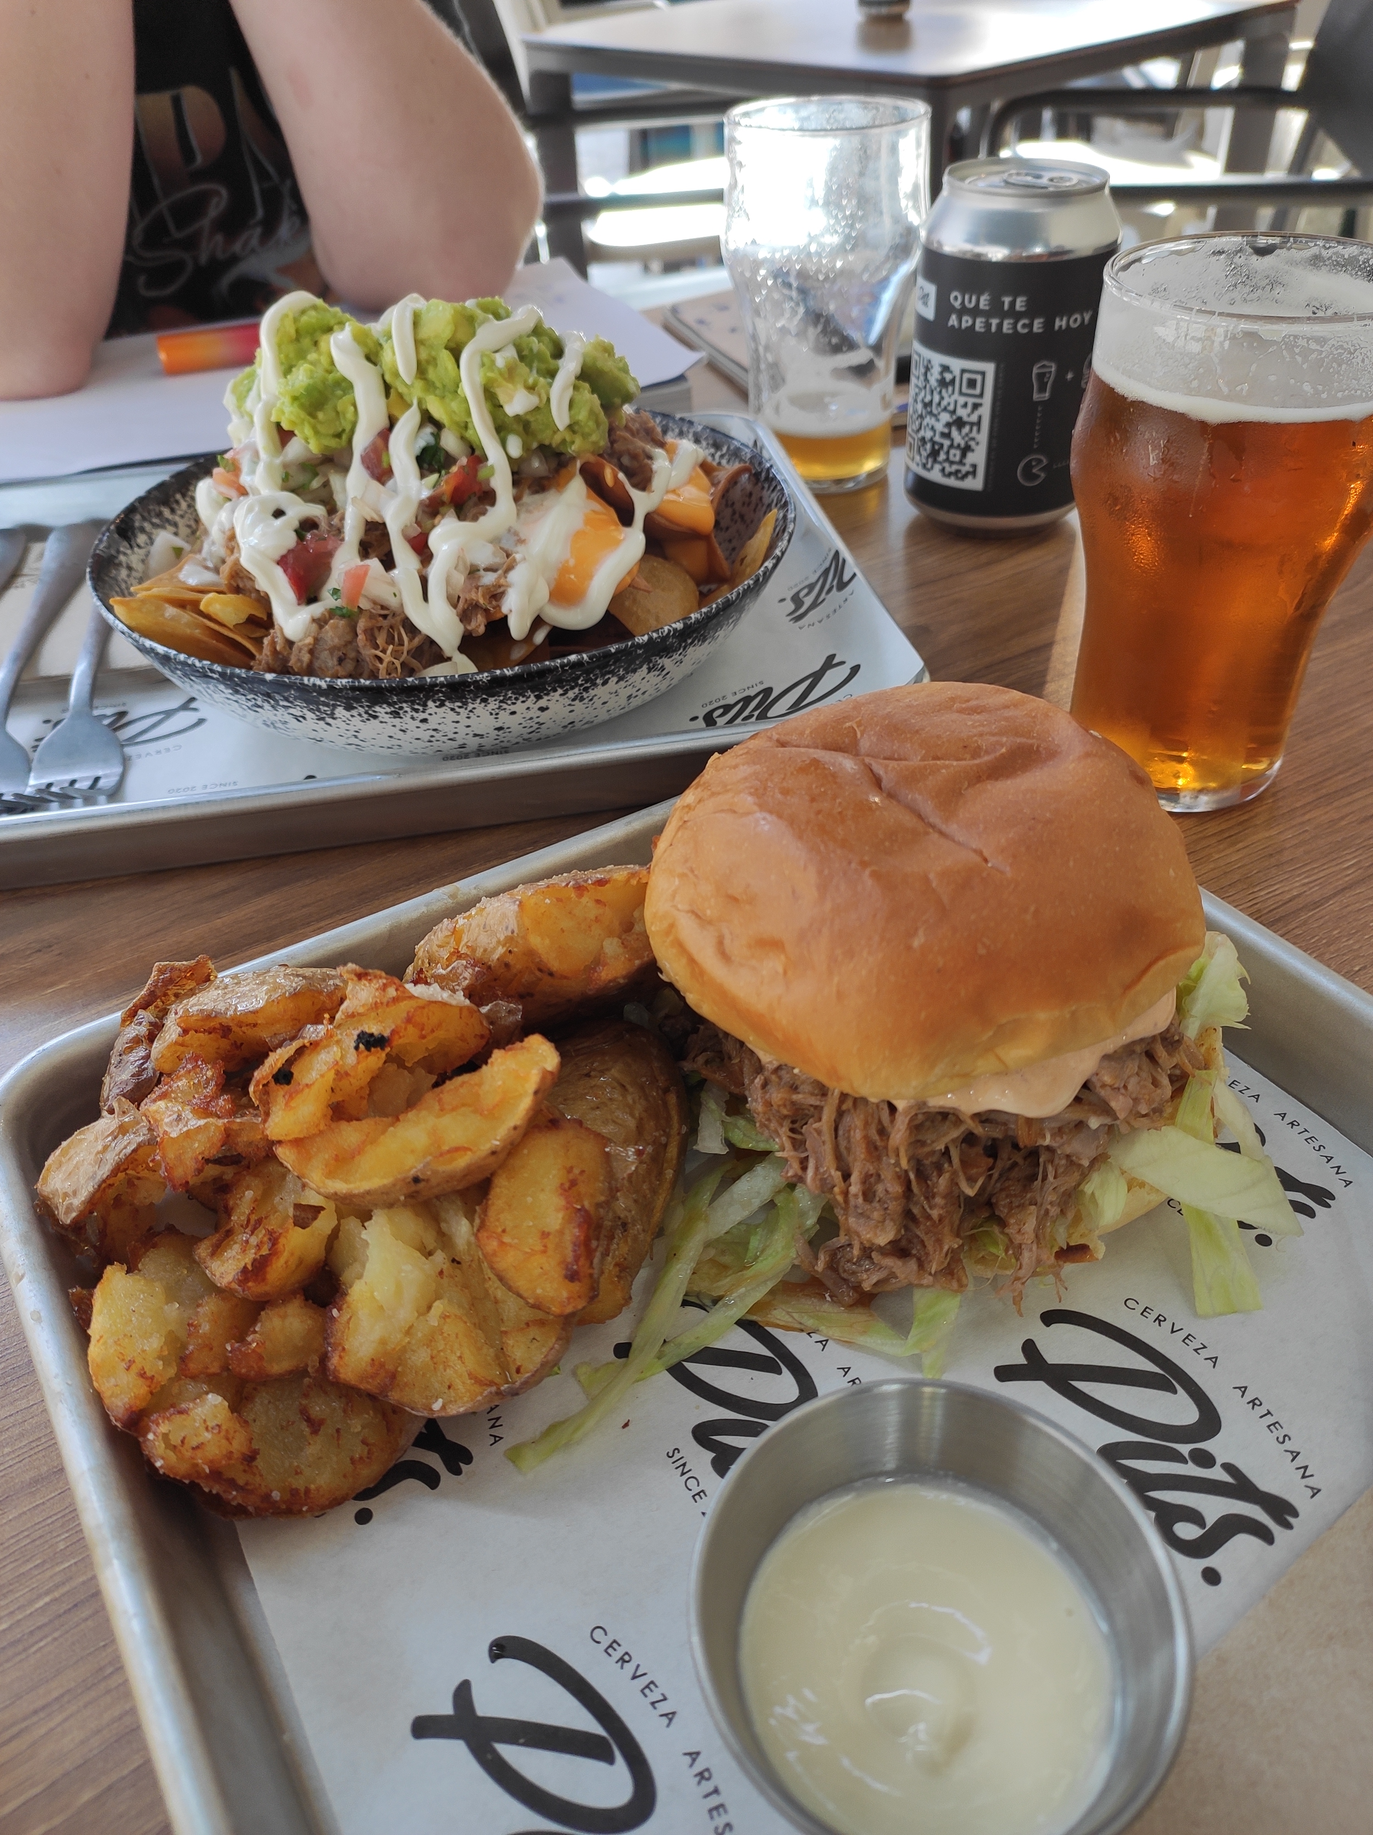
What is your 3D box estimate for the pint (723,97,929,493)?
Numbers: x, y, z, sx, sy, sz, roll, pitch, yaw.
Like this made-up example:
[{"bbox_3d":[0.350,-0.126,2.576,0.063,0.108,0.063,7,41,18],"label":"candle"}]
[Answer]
[{"bbox_3d":[0.052,-0.235,0.508,0.075,0.128,0.075,-3,40,0],"label":"pint"}]

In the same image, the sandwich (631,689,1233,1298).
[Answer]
[{"bbox_3d":[0.045,0.005,0.251,0.109,0.085,0.106,-3,40,0],"label":"sandwich"}]

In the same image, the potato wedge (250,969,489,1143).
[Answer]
[{"bbox_3d":[-0.060,0.027,0.253,0.046,0.027,0.030,-21,43,-20],"label":"potato wedge"}]

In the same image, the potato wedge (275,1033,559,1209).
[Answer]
[{"bbox_3d":[-0.048,0.036,0.233,0.055,0.024,0.026,-18,42,-17],"label":"potato wedge"}]

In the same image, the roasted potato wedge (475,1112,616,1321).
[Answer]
[{"bbox_3d":[-0.024,0.051,0.227,0.026,0.026,0.038,3,40,8],"label":"roasted potato wedge"}]

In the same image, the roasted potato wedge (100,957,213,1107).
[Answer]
[{"bbox_3d":[-0.108,0.024,0.270,0.022,0.029,0.036,19,44,24],"label":"roasted potato wedge"}]

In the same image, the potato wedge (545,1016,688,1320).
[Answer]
[{"bbox_3d":[-0.015,0.045,0.249,0.036,0.032,0.066,2,40,6],"label":"potato wedge"}]

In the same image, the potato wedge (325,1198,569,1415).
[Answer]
[{"bbox_3d":[-0.040,0.066,0.224,0.044,0.032,0.042,-9,40,-8],"label":"potato wedge"}]

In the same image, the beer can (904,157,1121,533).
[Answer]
[{"bbox_3d":[0.114,-0.200,0.473,0.066,0.115,0.066,6,41,11],"label":"beer can"}]

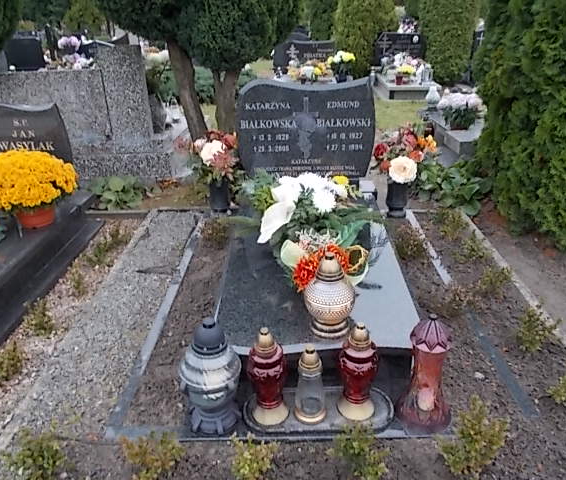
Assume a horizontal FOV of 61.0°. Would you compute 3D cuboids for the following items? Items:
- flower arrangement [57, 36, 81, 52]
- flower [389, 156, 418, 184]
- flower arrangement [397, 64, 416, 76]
[{"bbox_3d":[-2.722,-2.493,6.129,0.306,0.204,0.230,0,25,0],"label":"flower arrangement"},{"bbox_3d":[0.725,-0.418,2.892,0.168,0.163,0.110,0,25,0],"label":"flower"},{"bbox_3d":[1.951,-2.670,7.595,0.300,0.210,0.280,0,26,0],"label":"flower arrangement"}]

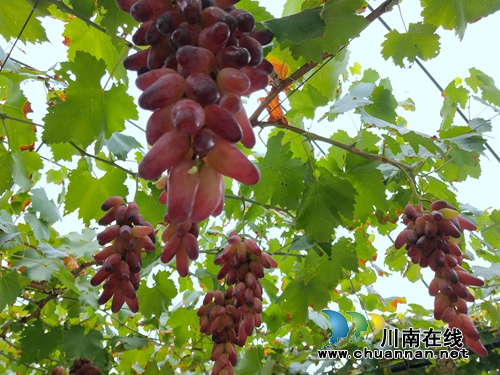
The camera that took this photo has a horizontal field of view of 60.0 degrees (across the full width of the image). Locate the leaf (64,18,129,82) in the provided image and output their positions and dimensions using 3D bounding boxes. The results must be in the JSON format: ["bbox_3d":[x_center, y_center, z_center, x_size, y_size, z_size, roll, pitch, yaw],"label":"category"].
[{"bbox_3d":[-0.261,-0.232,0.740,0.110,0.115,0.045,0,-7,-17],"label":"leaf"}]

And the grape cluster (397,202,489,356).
[{"bbox_3d":[0.298,0.138,0.690,0.118,0.245,0.110,-17,-28,16],"label":"grape cluster"}]

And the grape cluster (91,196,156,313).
[{"bbox_3d":[-0.231,0.119,0.800,0.110,0.215,0.105,4,-29,-11],"label":"grape cluster"}]

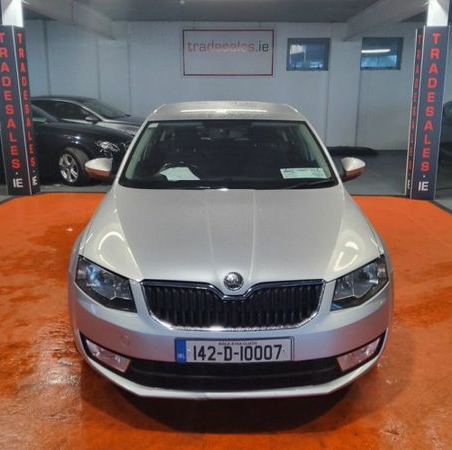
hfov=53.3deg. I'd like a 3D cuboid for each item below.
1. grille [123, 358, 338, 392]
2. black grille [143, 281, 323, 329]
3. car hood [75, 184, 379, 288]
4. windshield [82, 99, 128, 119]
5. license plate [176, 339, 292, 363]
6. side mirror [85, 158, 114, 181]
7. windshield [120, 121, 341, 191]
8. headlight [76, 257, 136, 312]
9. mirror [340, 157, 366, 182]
[{"bbox_3d":[0.035,0.684,2.116,1.020,0.165,0.140,-1,15,-1],"label":"grille"},{"bbox_3d":[0.033,0.361,2.030,0.820,0.225,0.130,-1,5,-1],"label":"black grille"},{"bbox_3d":[0.030,0.023,2.488,1.581,0.173,1.154,-1,22,-1],"label":"car hood"},{"bbox_3d":[-2.718,-2.563,10.000,0.750,0.140,1.380,34,16,-2],"label":"windshield"},{"bbox_3d":[0.035,0.556,2.005,0.525,0.112,0.020,-1,10,-1],"label":"license plate"},{"bbox_3d":[-0.917,-0.399,3.260,0.210,0.165,0.130,-1,15,-1],"label":"side mirror"},{"bbox_3d":[0.027,-0.517,3.198,1.496,0.120,0.846,-1,49,-1],"label":"windshield"},{"bbox_3d":[-0.588,0.284,2.218,0.403,0.181,0.202,3,15,14],"label":"headlight"},{"bbox_3d":[0.926,-0.407,3.290,0.210,0.165,0.130,-1,15,-1],"label":"mirror"}]

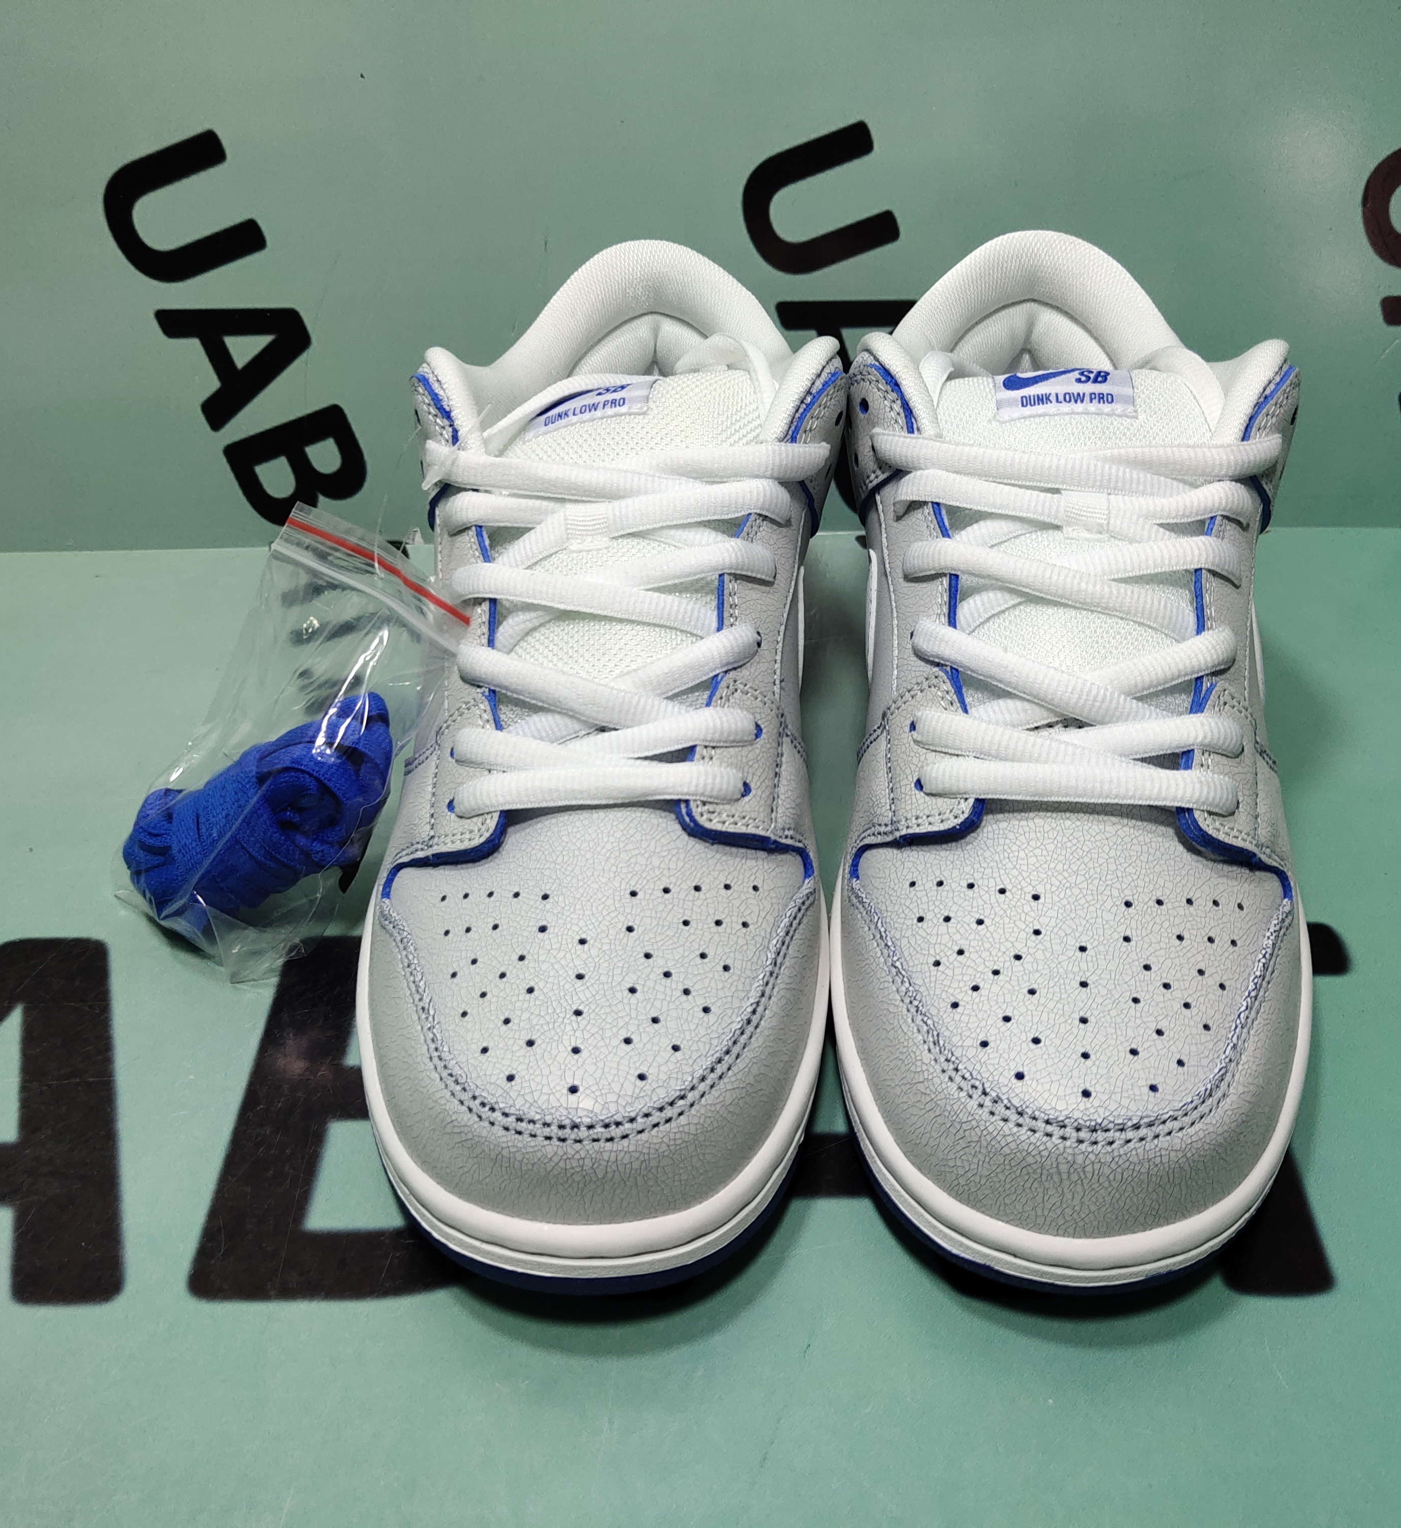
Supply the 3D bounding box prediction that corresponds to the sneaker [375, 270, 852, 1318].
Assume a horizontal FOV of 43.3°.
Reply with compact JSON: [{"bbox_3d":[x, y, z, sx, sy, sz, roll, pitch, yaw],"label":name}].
[{"bbox_3d":[-0.021,-0.026,0.424,0.108,0.124,0.296,1,36,3],"label":"sneaker"}]

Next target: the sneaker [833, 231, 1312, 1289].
[{"bbox_3d":[0.087,-0.026,0.422,0.108,0.124,0.296,2,36,4],"label":"sneaker"}]

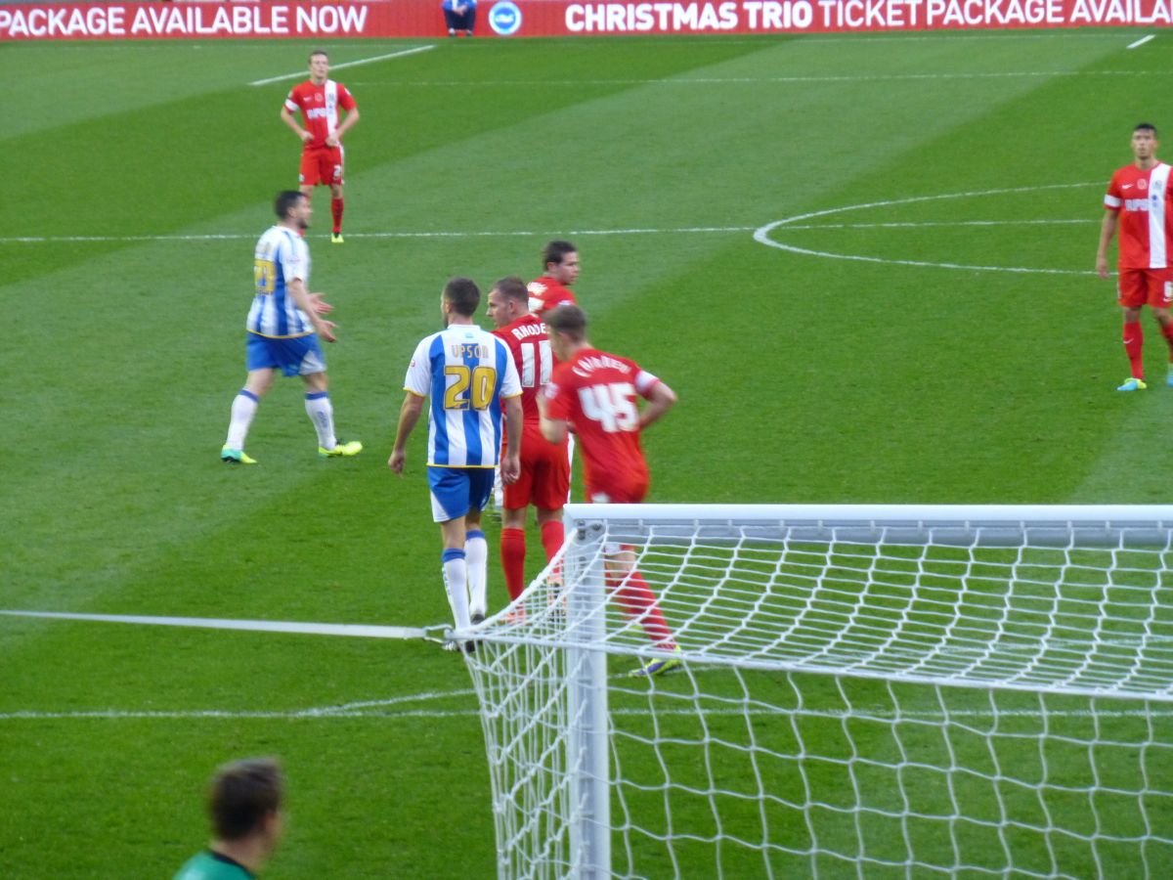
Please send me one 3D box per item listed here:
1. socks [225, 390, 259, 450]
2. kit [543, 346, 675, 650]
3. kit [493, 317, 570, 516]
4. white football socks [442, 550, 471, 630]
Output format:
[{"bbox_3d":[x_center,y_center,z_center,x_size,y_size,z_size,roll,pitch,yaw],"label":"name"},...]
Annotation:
[{"bbox_3d":[-2.179,-0.120,53.350,0.170,0.380,0.140,11,2,-31],"label":"socks"},{"bbox_3d":[0.113,0.285,41.400,0.570,1.480,0.520,-4,6,-33],"label":"kit"},{"bbox_3d":[-0.277,-0.145,43.800,0.480,1.030,0.320,-2,5,-12],"label":"kit"},{"bbox_3d":[-0.652,0.770,42.450,0.140,0.430,0.150,-5,0,-19],"label":"white football socks"}]

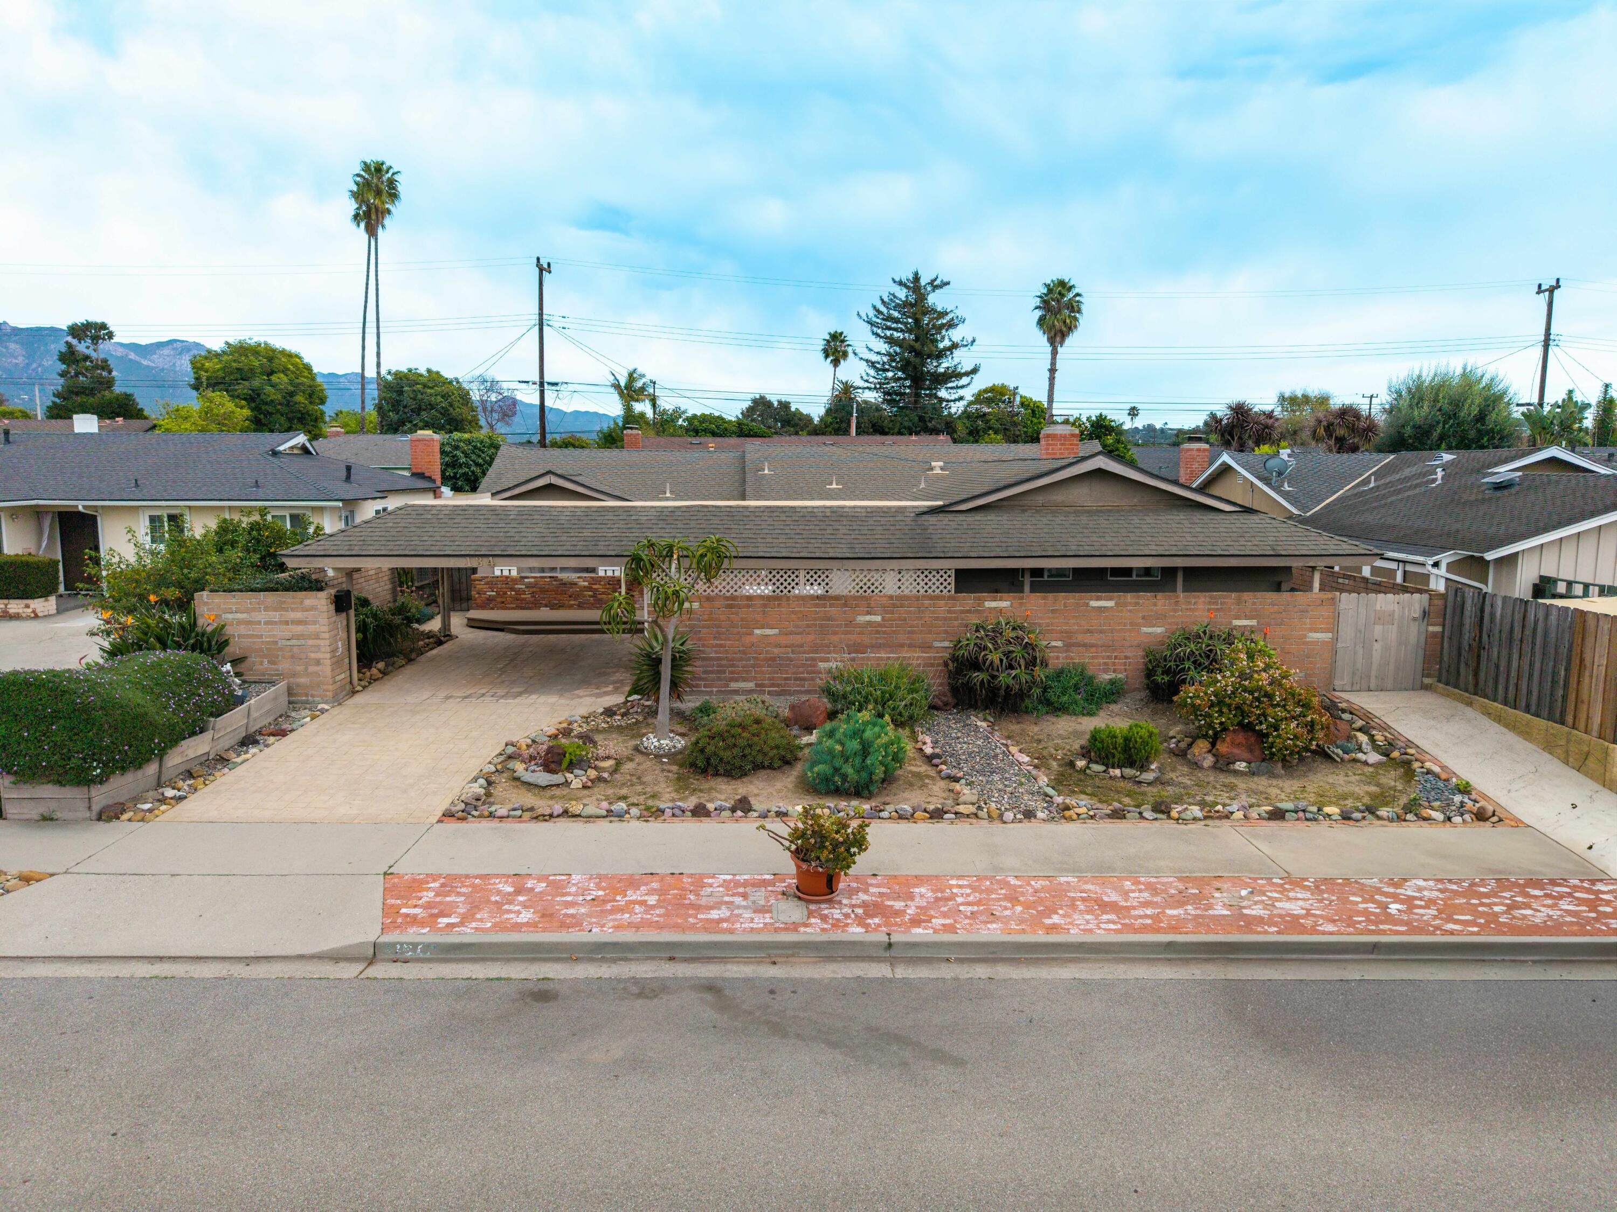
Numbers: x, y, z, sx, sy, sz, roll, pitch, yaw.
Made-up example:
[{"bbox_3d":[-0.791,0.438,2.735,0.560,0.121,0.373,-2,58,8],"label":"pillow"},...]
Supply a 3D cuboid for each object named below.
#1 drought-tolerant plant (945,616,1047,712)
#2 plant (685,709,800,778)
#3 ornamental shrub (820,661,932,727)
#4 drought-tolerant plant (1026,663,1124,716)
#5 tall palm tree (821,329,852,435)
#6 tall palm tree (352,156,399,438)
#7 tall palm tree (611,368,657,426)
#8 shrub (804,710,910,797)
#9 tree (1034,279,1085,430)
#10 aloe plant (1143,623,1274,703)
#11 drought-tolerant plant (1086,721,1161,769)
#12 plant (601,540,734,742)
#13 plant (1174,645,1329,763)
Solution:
[{"bbox_3d":[2.893,0.873,17.230,1.573,1.396,1.350,0,9,0],"label":"drought-tolerant plant"},{"bbox_3d":[-0.870,1.747,14.849,1.470,0.710,1.280,0,7,0],"label":"plant"},{"bbox_3d":[1.040,1.288,17.260,1.650,0.800,1.300,0,7,0],"label":"ornamental shrub"},{"bbox_3d":[4.165,1.259,17.558,1.440,0.740,0.980,0,7,0],"label":"drought-tolerant plant"},{"bbox_3d":[2.877,-19.274,113.463,3.100,17.000,3.100,0,7,0],"label":"tall palm tree"},{"bbox_3d":[-29.486,-19.166,77.999,3.353,22.534,3.200,0,9,0],"label":"tall palm tree"},{"bbox_3d":[-12.133,-11.286,77.189,3.000,10.300,3.000,0,7,0],"label":"tall palm tree"},{"bbox_3d":[0.592,1.736,14.002,1.325,0.923,1.259,0,9,0],"label":"shrub"},{"bbox_3d":[15.122,-13.167,68.800,2.979,13.458,3.000,0,9,0],"label":"tree"},{"bbox_3d":[6.260,0.905,17.560,1.980,1.270,1.400,0,9,0],"label":"aloe plant"},{"bbox_3d":[4.219,1.802,15.007,0.950,0.540,0.680,0,7,0],"label":"drought-tolerant plant"},{"bbox_3d":[-1.947,0.425,15.634,1.903,2.881,1.700,0,9,0],"label":"plant"},{"bbox_3d":[6.096,1.247,15.391,2.046,1.356,1.698,0,9,0],"label":"plant"}]

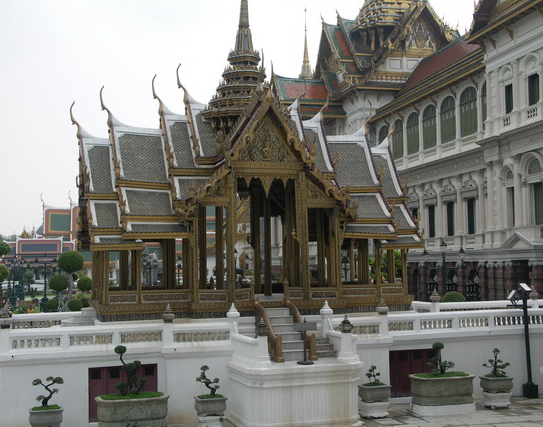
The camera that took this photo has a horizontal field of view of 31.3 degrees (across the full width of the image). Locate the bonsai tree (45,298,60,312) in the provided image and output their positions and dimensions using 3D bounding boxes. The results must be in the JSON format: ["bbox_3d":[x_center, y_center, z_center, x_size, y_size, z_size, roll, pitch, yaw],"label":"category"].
[{"bbox_3d":[-16.030,6.734,71.000,1.020,1.020,1.020,0,-3,-16],"label":"bonsai tree"}]

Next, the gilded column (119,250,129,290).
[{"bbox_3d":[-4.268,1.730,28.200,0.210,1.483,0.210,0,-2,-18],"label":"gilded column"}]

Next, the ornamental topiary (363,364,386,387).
[{"bbox_3d":[2.499,3.975,23.665,0.420,0.500,0.370,0,-2,-18],"label":"ornamental topiary"}]

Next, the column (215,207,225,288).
[{"bbox_3d":[-1.336,0.782,25.406,0.230,3.000,0.230,0,-3,-16],"label":"column"}]

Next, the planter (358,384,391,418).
[{"bbox_3d":[2.508,4.575,23.640,0.660,0.720,0.500,0,-2,-18],"label":"planter"}]

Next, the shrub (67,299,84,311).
[{"bbox_3d":[-14.317,6.734,71.000,1.100,0.900,1.080,0,-3,-11],"label":"shrub"}]

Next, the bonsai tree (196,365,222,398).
[{"bbox_3d":[-1.367,3.705,21.394,0.610,0.740,0.550,0,-3,-16],"label":"bonsai tree"}]

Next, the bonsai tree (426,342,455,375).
[{"bbox_3d":[4.078,3.479,23.271,0.580,0.740,0.500,0,-3,-15],"label":"bonsai tree"}]

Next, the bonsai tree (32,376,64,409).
[{"bbox_3d":[-4.679,3.739,20.263,0.660,0.660,0.580,0,-3,-16],"label":"bonsai tree"}]

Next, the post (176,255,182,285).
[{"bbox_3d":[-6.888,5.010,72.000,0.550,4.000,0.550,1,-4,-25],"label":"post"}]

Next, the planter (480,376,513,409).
[{"bbox_3d":[5.588,4.426,24.126,0.620,0.740,0.600,0,-3,-16],"label":"planter"}]

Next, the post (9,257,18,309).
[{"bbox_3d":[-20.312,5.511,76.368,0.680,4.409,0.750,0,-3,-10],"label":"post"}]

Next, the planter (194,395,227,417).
[{"bbox_3d":[-1.395,4.387,22.225,0.660,0.420,0.500,0,-2,-18],"label":"planter"}]

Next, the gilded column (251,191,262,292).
[{"bbox_3d":[-0.453,0.924,29.314,0.250,3.100,0.250,0,-3,-16],"label":"gilded column"}]

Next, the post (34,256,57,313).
[{"bbox_3d":[-16.324,5.107,70.062,1.734,4.442,0.900,0,-3,-10],"label":"post"}]

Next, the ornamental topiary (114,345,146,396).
[{"bbox_3d":[-2.988,3.304,20.412,0.630,1.084,0.560,0,-3,-20],"label":"ornamental topiary"}]

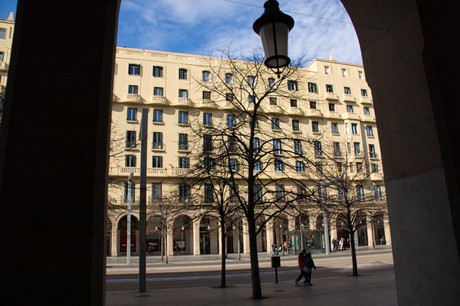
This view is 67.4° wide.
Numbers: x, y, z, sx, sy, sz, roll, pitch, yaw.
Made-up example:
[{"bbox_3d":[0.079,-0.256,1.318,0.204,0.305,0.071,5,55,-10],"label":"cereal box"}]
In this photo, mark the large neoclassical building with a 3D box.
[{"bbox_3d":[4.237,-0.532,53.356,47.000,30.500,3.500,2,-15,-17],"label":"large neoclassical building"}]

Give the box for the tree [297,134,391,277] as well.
[{"bbox_3d":[6.602,2.832,20.136,5.300,8.220,5.000,2,-15,-17],"label":"tree"}]

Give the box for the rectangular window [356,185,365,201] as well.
[{"bbox_3d":[21.070,6.411,55.822,1.250,2.600,0.250,2,-15,-17],"label":"rectangular window"}]

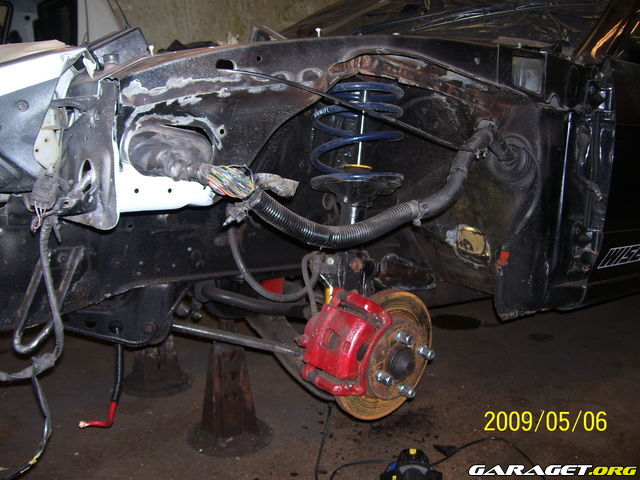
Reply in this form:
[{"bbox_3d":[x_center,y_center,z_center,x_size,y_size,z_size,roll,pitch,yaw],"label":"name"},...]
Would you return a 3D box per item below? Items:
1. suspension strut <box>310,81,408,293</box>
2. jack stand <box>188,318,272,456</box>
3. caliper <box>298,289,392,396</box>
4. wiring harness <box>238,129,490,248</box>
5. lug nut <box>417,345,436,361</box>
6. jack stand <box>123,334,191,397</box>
[{"bbox_3d":[0.082,-0.129,1.384,0.185,0.475,0.185,4,-6,0],"label":"suspension strut"},{"bbox_3d":[-0.218,0.327,1.650,0.208,0.315,0.208,-6,13,-31],"label":"jack stand"},{"bbox_3d":[0.045,0.193,1.275,0.105,0.178,0.112,20,0,-43],"label":"caliper"},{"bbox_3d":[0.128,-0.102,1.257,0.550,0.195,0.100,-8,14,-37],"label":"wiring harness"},{"bbox_3d":[0.204,0.218,1.317,0.021,0.021,0.034,20,0,-43],"label":"lug nut"},{"bbox_3d":[-0.480,0.267,2.010,0.208,0.310,0.208,-6,13,-31],"label":"jack stand"}]

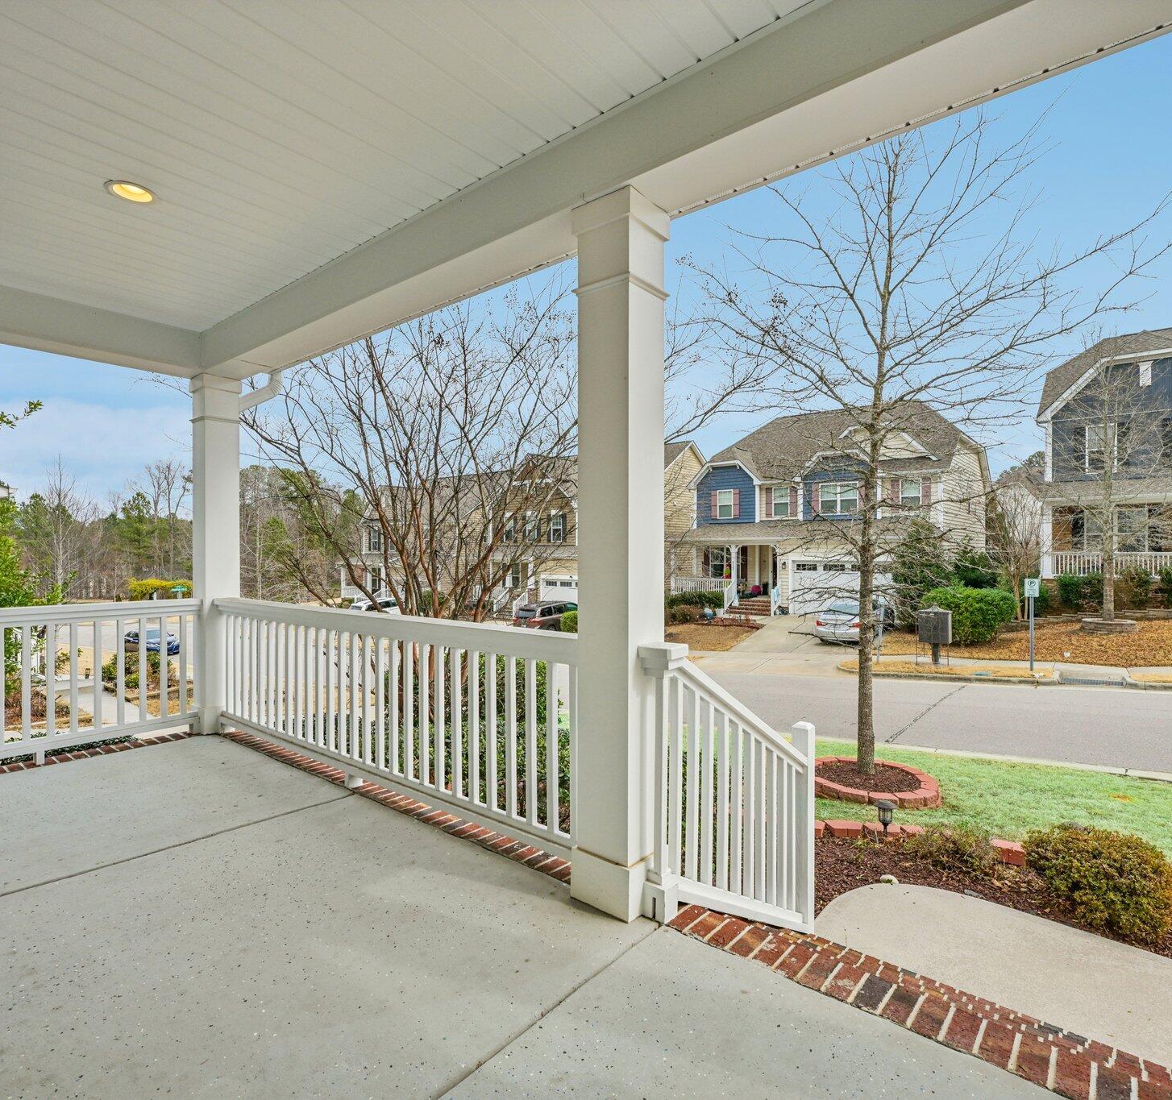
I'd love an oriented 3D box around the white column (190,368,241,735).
[{"bbox_3d":[-2.600,0.015,4.540,0.255,2.460,0.255,0,0,38],"label":"white column"}]

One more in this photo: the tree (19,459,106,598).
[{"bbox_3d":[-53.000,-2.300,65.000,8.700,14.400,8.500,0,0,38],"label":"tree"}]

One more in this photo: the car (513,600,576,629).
[{"bbox_3d":[-1.310,3.430,33.000,1.930,1.750,4.850,0,0,38],"label":"car"}]

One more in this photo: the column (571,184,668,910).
[{"bbox_3d":[0.126,0.009,2.330,0.255,2.470,0.255,0,0,38],"label":"column"}]

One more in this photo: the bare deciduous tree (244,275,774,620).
[{"bbox_3d":[-1.150,-0.550,6.200,5.400,5.750,5.000,0,0,38],"label":"bare deciduous tree"}]

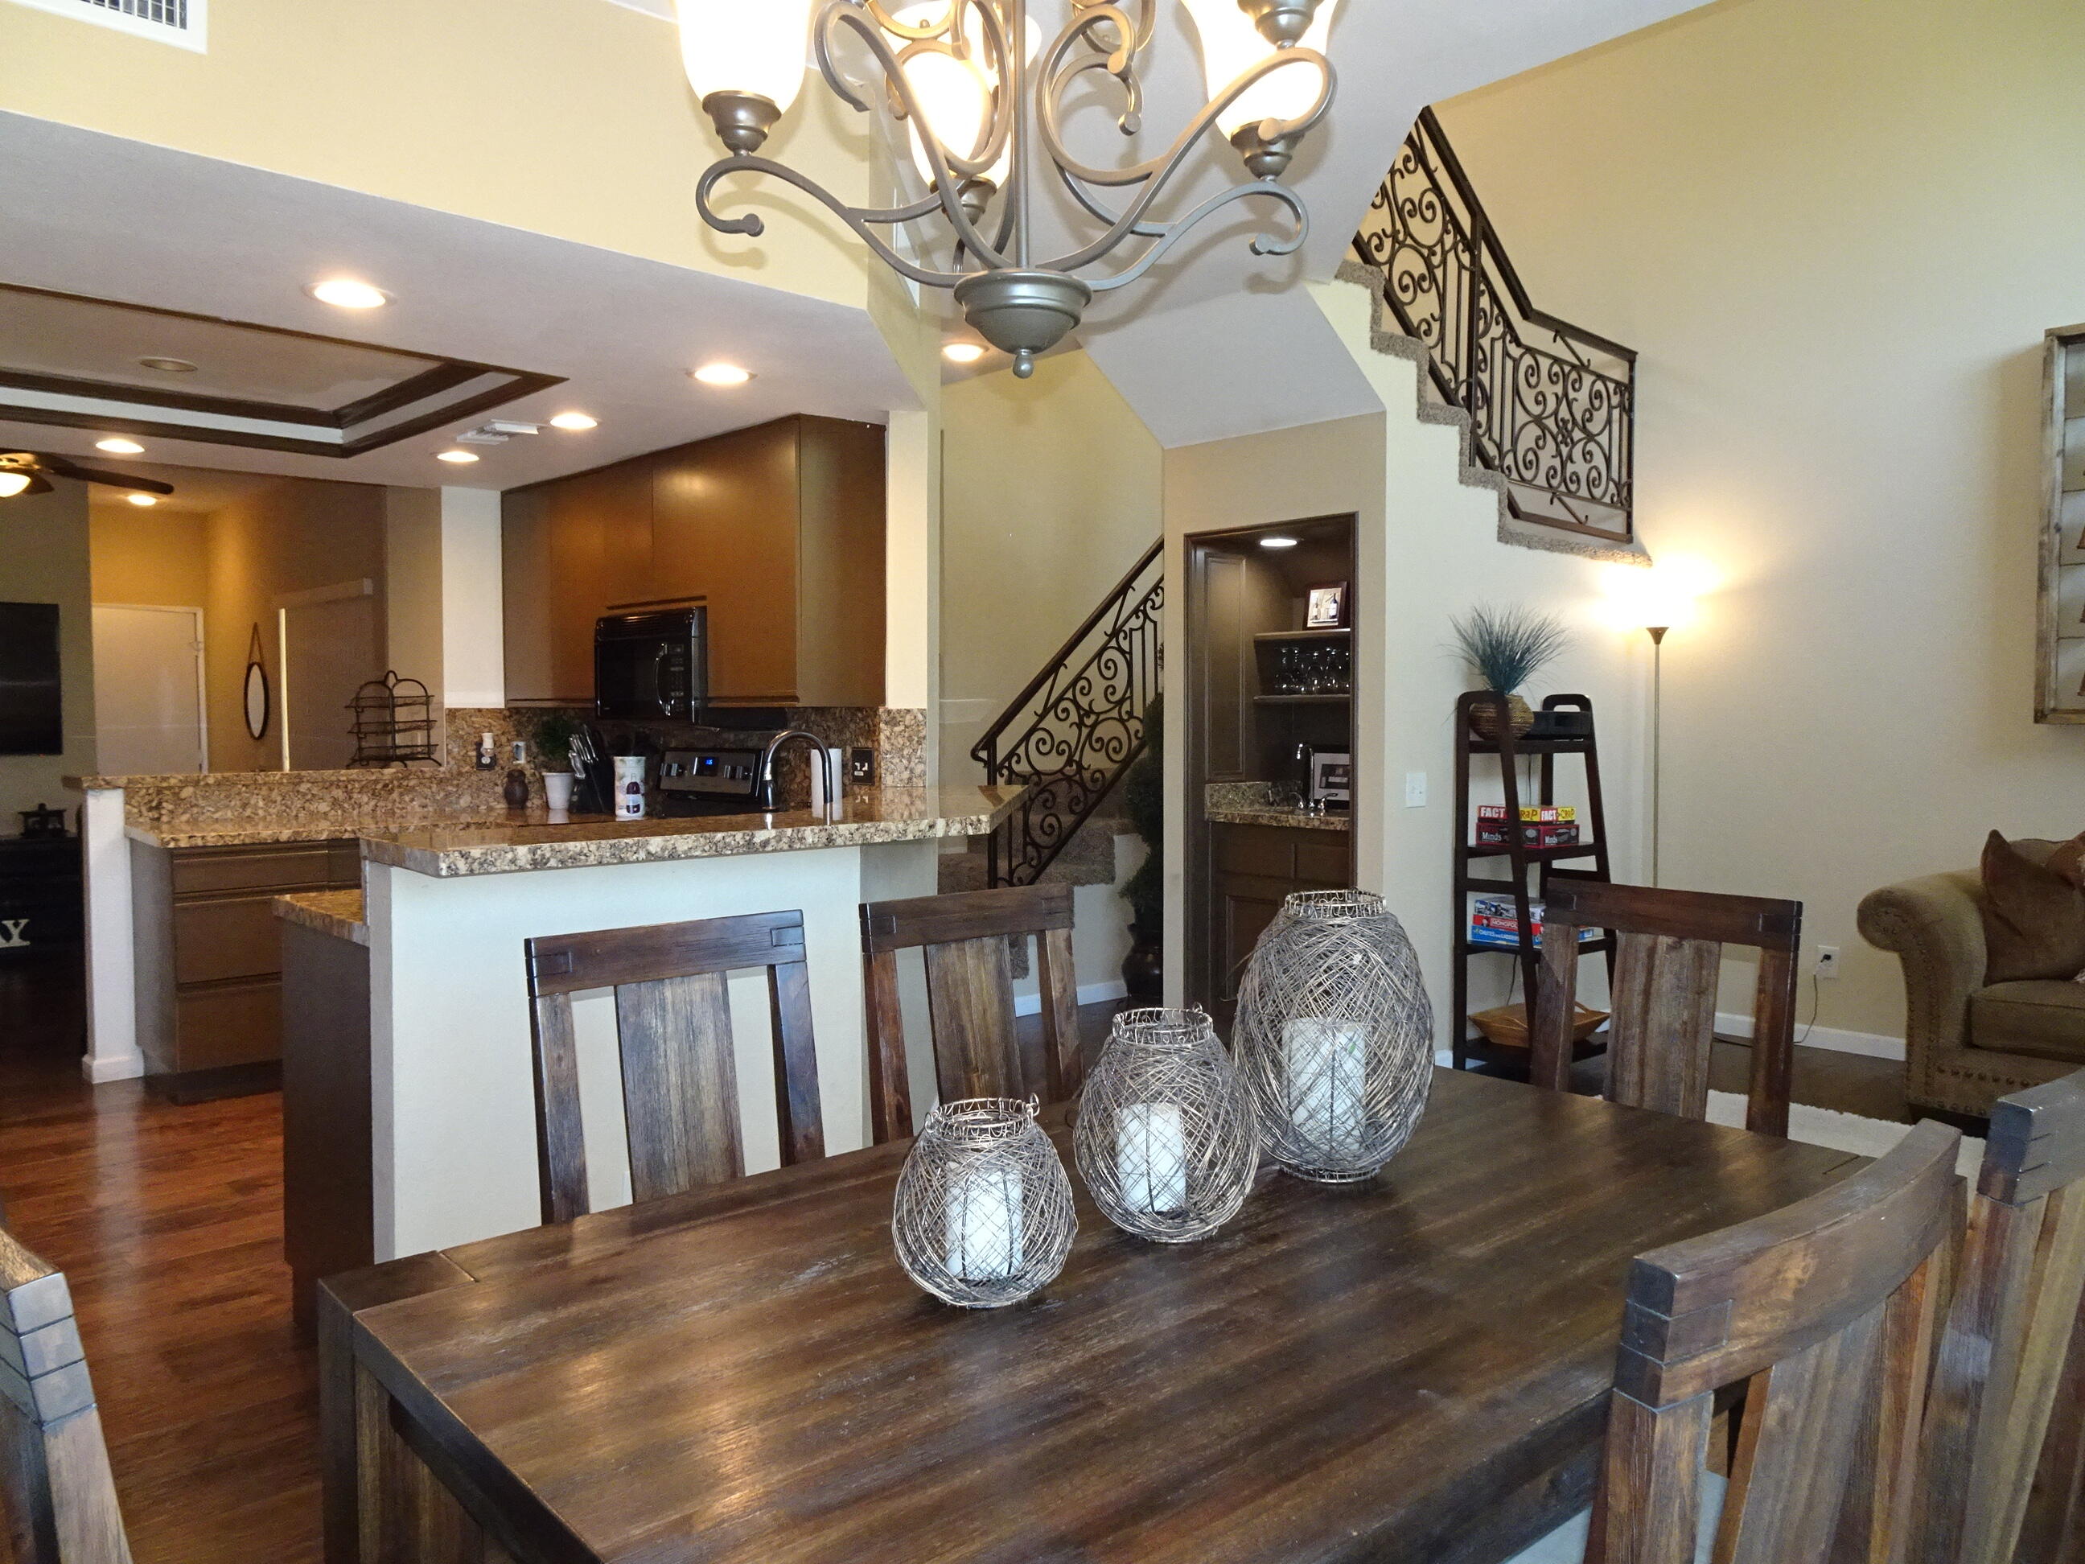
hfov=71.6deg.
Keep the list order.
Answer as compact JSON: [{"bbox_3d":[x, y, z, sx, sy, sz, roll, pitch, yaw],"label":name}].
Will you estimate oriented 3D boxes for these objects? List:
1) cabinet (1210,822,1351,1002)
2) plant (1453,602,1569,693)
[{"bbox_3d":[1.122,0.615,5.623,0.530,0.880,0.770,-3,4,-43],"label":"cabinet"},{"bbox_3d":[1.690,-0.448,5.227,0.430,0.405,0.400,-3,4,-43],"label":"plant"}]

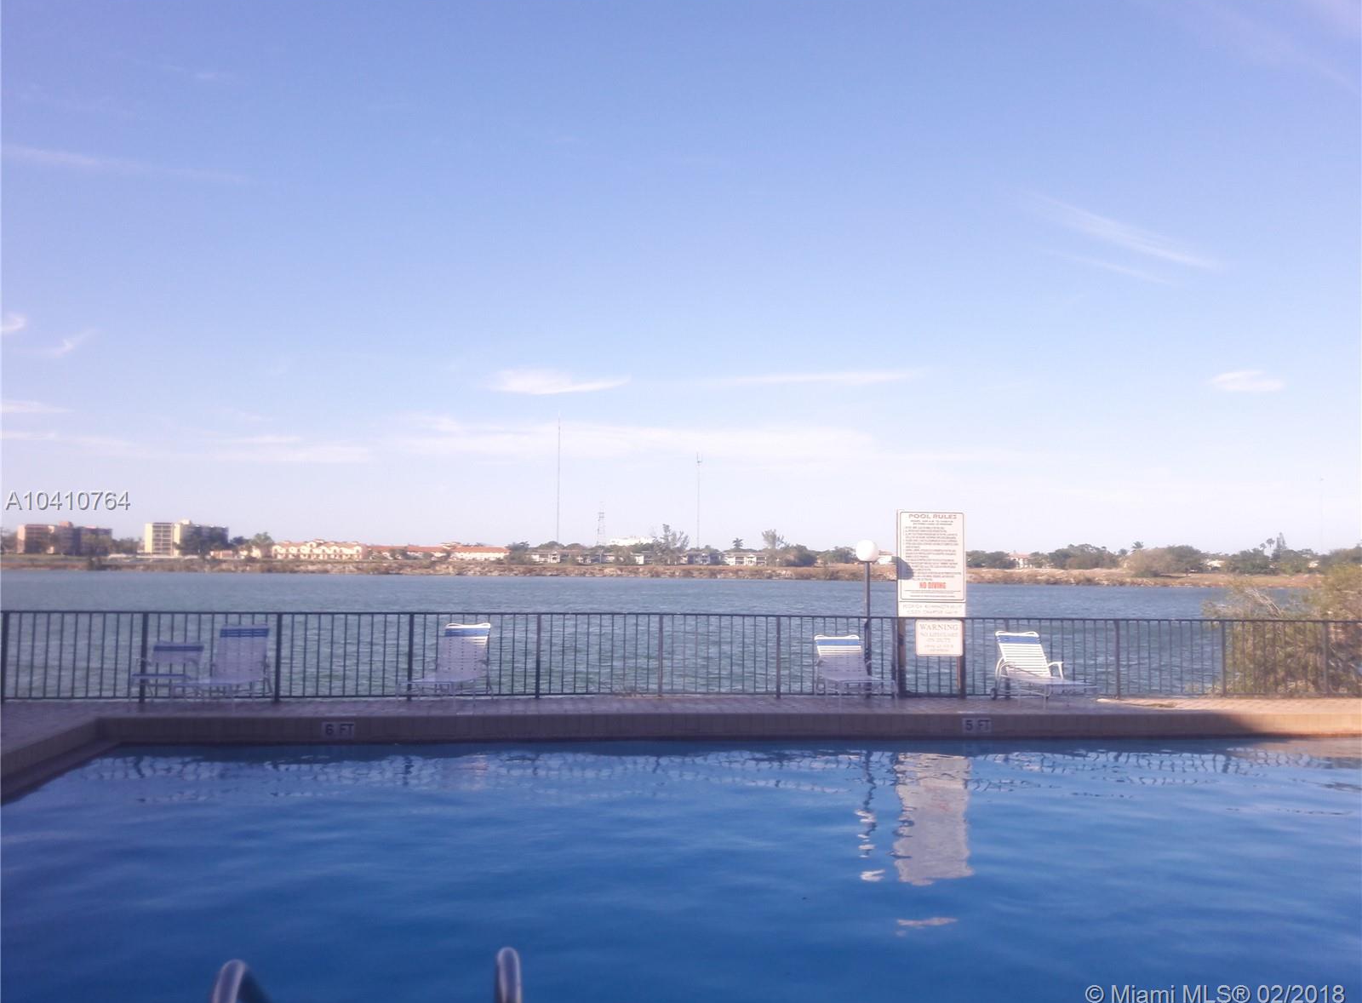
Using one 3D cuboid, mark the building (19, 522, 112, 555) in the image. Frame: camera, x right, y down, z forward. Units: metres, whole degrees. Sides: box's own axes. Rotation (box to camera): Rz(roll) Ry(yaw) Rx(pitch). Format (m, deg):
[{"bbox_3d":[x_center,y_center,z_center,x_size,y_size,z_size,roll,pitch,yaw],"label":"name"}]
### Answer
[{"bbox_3d":[-357.582,21.943,640.000,15.000,19.500,45.000,-2,-5,40],"label":"building"}]

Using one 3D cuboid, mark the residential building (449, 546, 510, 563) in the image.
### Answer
[{"bbox_3d":[-107.982,28.377,590.000,33.000,9.000,13.000,1,-4,-12],"label":"residential building"}]

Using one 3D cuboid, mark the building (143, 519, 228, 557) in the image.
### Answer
[{"bbox_3d":[-287.734,21.634,640.000,15.000,21.000,43.000,-2,-5,40],"label":"building"}]

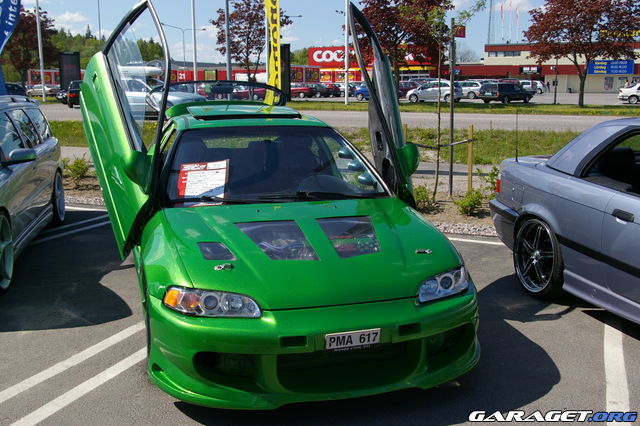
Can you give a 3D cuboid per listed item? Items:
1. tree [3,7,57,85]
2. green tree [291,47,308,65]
[{"bbox_3d":[-35.277,-19.525,83.000,6.800,10.800,6.800,0,10,0],"label":"tree"},{"bbox_3d":[-4.654,-31.498,150.000,5.500,9.500,5.500,0,10,0],"label":"green tree"}]

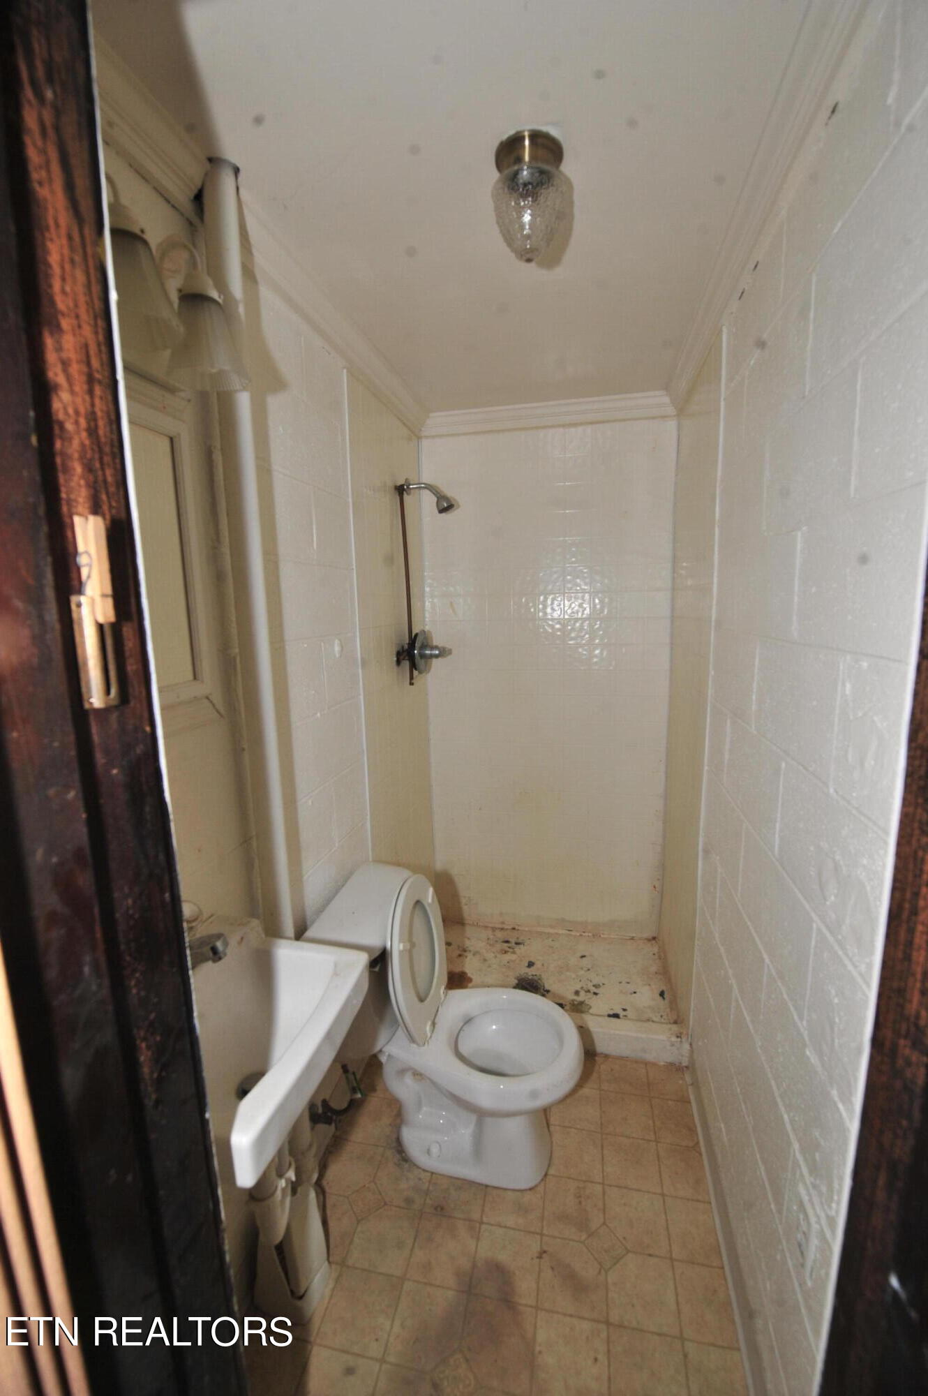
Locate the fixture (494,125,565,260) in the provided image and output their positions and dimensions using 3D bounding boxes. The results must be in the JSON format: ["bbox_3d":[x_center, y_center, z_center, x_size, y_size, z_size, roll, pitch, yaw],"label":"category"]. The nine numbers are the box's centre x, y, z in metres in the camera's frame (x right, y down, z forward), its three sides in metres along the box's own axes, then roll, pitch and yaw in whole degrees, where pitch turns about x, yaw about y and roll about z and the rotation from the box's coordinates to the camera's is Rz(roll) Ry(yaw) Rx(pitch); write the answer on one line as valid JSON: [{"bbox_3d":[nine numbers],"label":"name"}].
[{"bbox_3d":[0.121,-0.902,0.999,0.133,0.179,0.133,1,9,13],"label":"fixture"}]

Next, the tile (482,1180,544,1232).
[{"bbox_3d":[0.134,1.315,1.422,0.152,0.010,0.148,1,10,12],"label":"tile"}]

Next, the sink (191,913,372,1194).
[{"bbox_3d":[-0.377,0.631,0.986,0.290,0.200,0.420,1,10,13],"label":"sink"}]

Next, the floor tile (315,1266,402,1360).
[{"bbox_3d":[-0.223,1.352,1.198,0.151,0.008,0.150,1,10,12],"label":"floor tile"}]

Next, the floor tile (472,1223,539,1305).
[{"bbox_3d":[0.104,1.332,1.278,0.151,0.008,0.150,1,10,12],"label":"floor tile"}]

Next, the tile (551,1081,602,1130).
[{"bbox_3d":[0.347,1.267,1.675,0.152,0.010,0.148,1,10,12],"label":"tile"}]

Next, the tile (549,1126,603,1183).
[{"bbox_3d":[0.318,1.295,1.539,0.151,0.008,0.151,1,9,12],"label":"tile"}]

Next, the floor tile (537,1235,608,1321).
[{"bbox_3d":[0.252,1.341,1.254,0.152,0.010,0.148,1,10,12],"label":"floor tile"}]

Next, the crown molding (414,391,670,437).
[{"bbox_3d":[0.325,-1.190,2.280,1.100,0.083,0.068,1,10,13],"label":"crown molding"}]

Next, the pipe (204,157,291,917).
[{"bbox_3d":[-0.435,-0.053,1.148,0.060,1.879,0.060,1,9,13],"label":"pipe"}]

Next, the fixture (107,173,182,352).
[{"bbox_3d":[-0.489,-0.627,0.759,0.165,0.215,0.137,1,10,13],"label":"fixture"}]

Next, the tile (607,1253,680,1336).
[{"bbox_3d":[0.400,1.336,1.216,0.151,0.008,0.150,1,10,12],"label":"tile"}]

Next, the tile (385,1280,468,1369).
[{"bbox_3d":[-0.077,1.362,1.172,0.152,0.010,0.148,1,10,12],"label":"tile"}]

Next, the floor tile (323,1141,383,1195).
[{"bbox_3d":[-0.316,1.312,1.511,0.151,0.008,0.151,1,9,12],"label":"floor tile"}]

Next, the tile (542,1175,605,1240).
[{"bbox_3d":[0.282,1.310,1.389,0.151,0.008,0.150,1,10,12],"label":"tile"}]

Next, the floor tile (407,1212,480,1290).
[{"bbox_3d":[-0.046,1.338,1.311,0.152,0.010,0.148,1,10,11],"label":"floor tile"}]

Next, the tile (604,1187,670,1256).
[{"bbox_3d":[0.433,1.318,1.366,0.152,0.010,0.148,1,10,12],"label":"tile"}]

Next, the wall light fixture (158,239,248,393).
[{"bbox_3d":[-0.453,-0.655,0.915,0.165,0.215,0.137,1,10,13],"label":"wall light fixture"}]

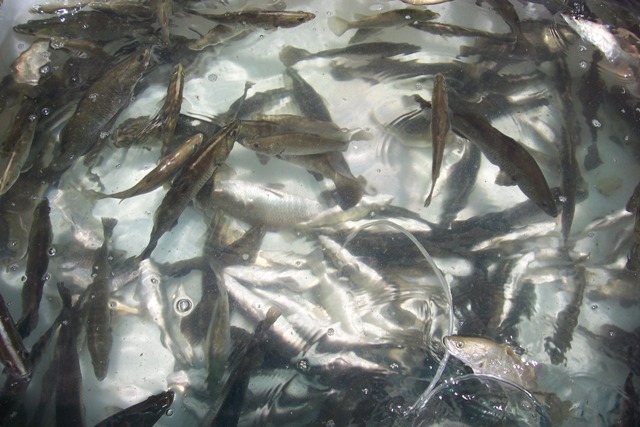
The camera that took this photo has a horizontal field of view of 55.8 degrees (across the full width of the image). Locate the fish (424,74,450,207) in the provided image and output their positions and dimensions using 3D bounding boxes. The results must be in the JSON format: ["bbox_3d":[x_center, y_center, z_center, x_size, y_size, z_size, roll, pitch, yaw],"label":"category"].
[{"bbox_3d":[0.215,-0.145,1.143,0.034,0.055,0.294,8,64,4],"label":"fish"}]

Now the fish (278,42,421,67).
[{"bbox_3d":[0.067,-0.349,1.309,0.304,0.060,0.035,-3,64,-1],"label":"fish"}]

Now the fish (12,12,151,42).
[{"bbox_3d":[-0.503,-0.384,1.282,0.297,0.070,0.045,2,64,1],"label":"fish"}]

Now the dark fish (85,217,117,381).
[{"bbox_3d":[-0.356,0.132,0.998,0.042,0.060,0.286,-6,62,-3],"label":"dark fish"}]

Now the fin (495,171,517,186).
[{"bbox_3d":[0.346,-0.066,1.127,0.047,0.012,0.030,-28,67,-13],"label":"fin"}]

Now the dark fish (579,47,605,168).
[{"bbox_3d":[0.577,-0.223,1.270,0.040,0.060,0.308,12,65,6],"label":"dark fish"}]

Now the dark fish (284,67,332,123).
[{"bbox_3d":[-0.018,-0.193,1.227,0.046,0.060,0.295,-19,64,-10],"label":"dark fish"}]

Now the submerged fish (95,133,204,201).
[{"bbox_3d":[-0.300,-0.084,1.073,0.216,0.060,0.034,-33,67,-16],"label":"submerged fish"}]

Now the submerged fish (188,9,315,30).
[{"bbox_3d":[-0.141,-0.411,1.253,0.268,0.062,0.034,2,62,1],"label":"submerged fish"}]

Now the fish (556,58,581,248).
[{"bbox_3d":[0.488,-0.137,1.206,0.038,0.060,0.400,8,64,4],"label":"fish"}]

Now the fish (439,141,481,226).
[{"bbox_3d":[0.268,-0.061,1.180,0.042,0.060,0.246,20,64,10],"label":"fish"}]

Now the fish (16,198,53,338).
[{"bbox_3d":[-0.490,0.088,1.044,0.040,0.060,0.258,-4,62,-2],"label":"fish"}]

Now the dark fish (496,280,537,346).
[{"bbox_3d":[0.344,0.173,1.055,0.042,0.060,0.170,28,67,13],"label":"dark fish"}]

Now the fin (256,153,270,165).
[{"bbox_3d":[-0.105,-0.102,1.122,0.022,0.012,0.026,-16,63,-8],"label":"fin"}]

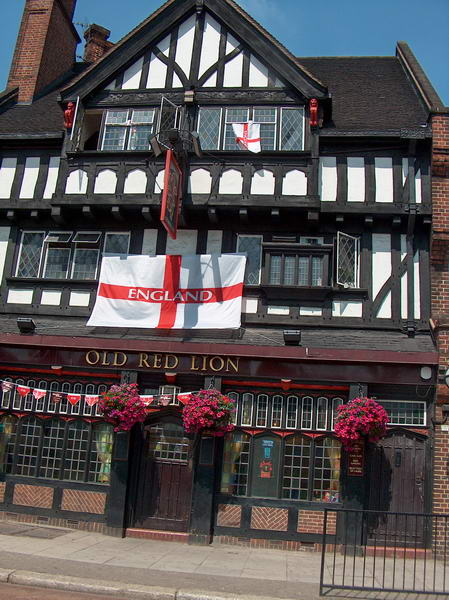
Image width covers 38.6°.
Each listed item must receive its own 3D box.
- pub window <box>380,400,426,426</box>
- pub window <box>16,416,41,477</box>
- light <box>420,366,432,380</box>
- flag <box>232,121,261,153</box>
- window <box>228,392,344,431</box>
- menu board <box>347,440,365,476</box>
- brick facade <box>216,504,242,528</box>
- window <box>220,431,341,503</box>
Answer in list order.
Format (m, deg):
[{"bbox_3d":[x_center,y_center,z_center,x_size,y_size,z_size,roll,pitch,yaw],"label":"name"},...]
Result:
[{"bbox_3d":[3.202,2.077,11.769,0.964,0.406,0.080,2,-15,8],"label":"pub window"},{"bbox_3d":[-3.682,2.758,12.065,0.400,1.074,0.100,2,-15,8],"label":"pub window"},{"bbox_3d":[3.586,1.305,11.377,0.206,0.233,0.110,2,-15,8],"label":"light"},{"bbox_3d":[0.453,-3.284,12.892,0.550,0.730,0.100,2,-15,8],"label":"flag"},{"bbox_3d":[1.155,2.069,11.988,2.182,0.642,0.100,2,-15,8],"label":"window"},{"bbox_3d":[2.305,2.766,11.228,0.278,0.611,0.040,2,-15,8],"label":"menu board"},{"bbox_3d":[0.095,3.920,11.616,0.421,0.374,0.100,2,-15,8],"label":"brick facade"},{"bbox_3d":[1.012,2.997,11.534,2.120,1.170,0.140,2,-15,8],"label":"window"}]

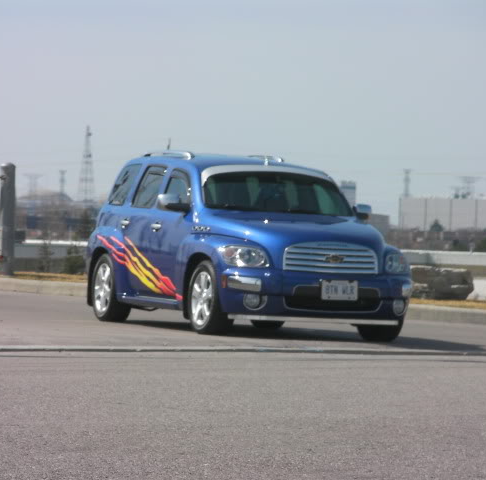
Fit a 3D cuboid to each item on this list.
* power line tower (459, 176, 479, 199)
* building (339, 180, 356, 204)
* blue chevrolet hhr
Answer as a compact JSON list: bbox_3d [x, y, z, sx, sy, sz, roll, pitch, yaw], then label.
[{"bbox_3d":[139.983,-20.399,2000.000,13.290,37.707,7.974,2,0,0],"label":"power line tower"},{"bbox_3d":[48.398,-15.531,1500.000,6.954,23.180,6.954,2,0,0],"label":"building"},{"bbox_3d":[0.002,0.024,28.752,1.770,1.600,4.450,3,0,-21],"label":"blue chevrolet hhr"}]

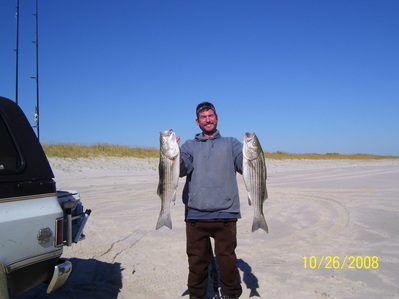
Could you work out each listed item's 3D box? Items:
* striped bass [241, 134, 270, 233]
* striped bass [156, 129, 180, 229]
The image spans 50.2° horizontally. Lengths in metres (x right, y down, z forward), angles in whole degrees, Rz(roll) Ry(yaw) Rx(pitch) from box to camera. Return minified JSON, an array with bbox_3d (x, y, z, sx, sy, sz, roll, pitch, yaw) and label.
[{"bbox_3d":[0.404,0.241,3.030,0.160,0.726,0.110,-4,-2,-12],"label":"striped bass"},{"bbox_3d":[-0.218,0.217,3.030,0.152,0.719,0.110,2,-2,20],"label":"striped bass"}]

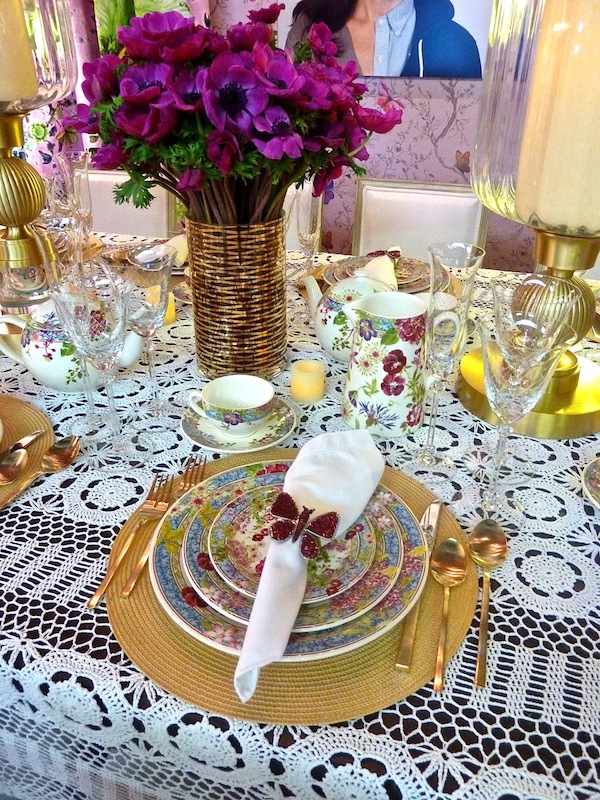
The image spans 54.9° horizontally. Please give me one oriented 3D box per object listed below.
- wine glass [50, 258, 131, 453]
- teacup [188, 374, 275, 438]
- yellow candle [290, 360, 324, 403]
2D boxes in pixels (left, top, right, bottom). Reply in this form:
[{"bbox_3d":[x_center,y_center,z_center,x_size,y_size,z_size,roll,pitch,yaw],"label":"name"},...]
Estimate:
[{"bbox_3d":[-0.237,-0.026,0.704,0.090,0.220,0.090,0,30,0],"label":"wine glass"},{"bbox_3d":[-0.091,0.014,0.784,0.113,0.057,0.096,0,30,0],"label":"teacup"},{"bbox_3d":[0.012,-0.028,0.880,0.052,0.048,0.052,0,30,0],"label":"yellow candle"}]

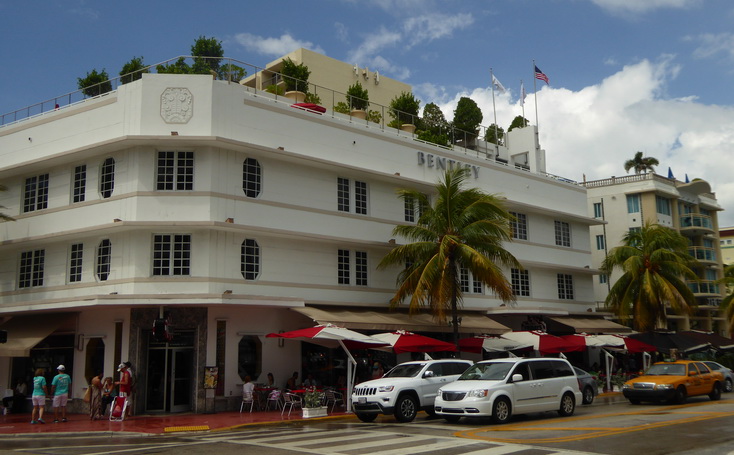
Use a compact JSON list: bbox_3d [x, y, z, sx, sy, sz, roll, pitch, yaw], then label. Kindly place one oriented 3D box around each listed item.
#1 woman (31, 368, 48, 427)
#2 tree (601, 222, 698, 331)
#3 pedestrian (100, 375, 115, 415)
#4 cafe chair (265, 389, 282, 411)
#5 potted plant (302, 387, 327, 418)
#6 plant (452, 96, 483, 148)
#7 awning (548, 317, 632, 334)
[{"bbox_3d":[-9.964,5.126,21.350,0.470,1.590,0.400,-3,-11,10],"label":"woman"},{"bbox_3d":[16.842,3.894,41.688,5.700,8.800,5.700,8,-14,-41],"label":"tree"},{"bbox_3d":[-8.615,5.653,23.345,0.480,1.220,0.650,-5,-11,20],"label":"pedestrian"},{"bbox_3d":[-3.391,6.314,25.606,0.560,0.790,0.580,8,-14,-41],"label":"cafe chair"},{"bbox_3d":[-1.581,5.311,21.401,0.800,0.970,0.380,8,-14,-42],"label":"potted plant"},{"bbox_3d":[5.171,-5.340,36.018,1.450,2.945,1.450,-1,-10,0],"label":"plant"},{"bbox_3d":[11.961,5.195,37.163,5.600,0.930,1.550,8,-14,-41],"label":"awning"}]

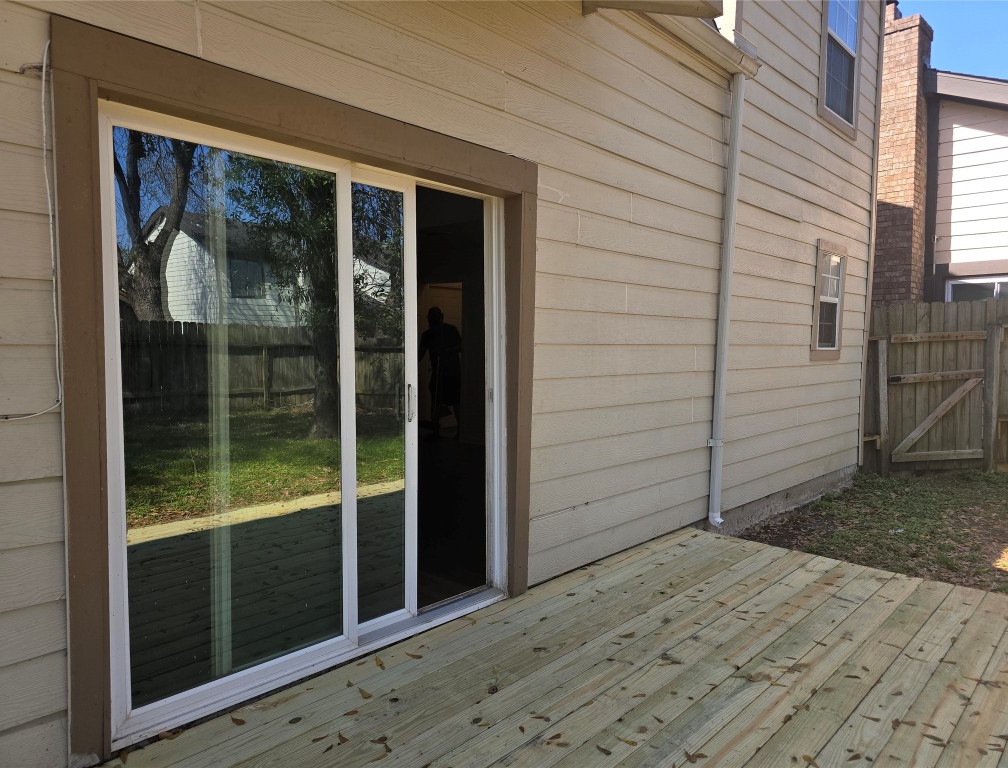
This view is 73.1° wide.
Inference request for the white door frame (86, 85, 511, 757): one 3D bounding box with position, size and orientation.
[{"bbox_3d":[-0.628,0.119,2.741,0.120,2.007,1.820,4,5,43],"label":"white door frame"}]

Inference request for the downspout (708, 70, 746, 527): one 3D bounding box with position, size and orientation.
[{"bbox_3d":[1.584,-0.546,4.810,0.105,3.150,0.085,6,6,43],"label":"downspout"}]

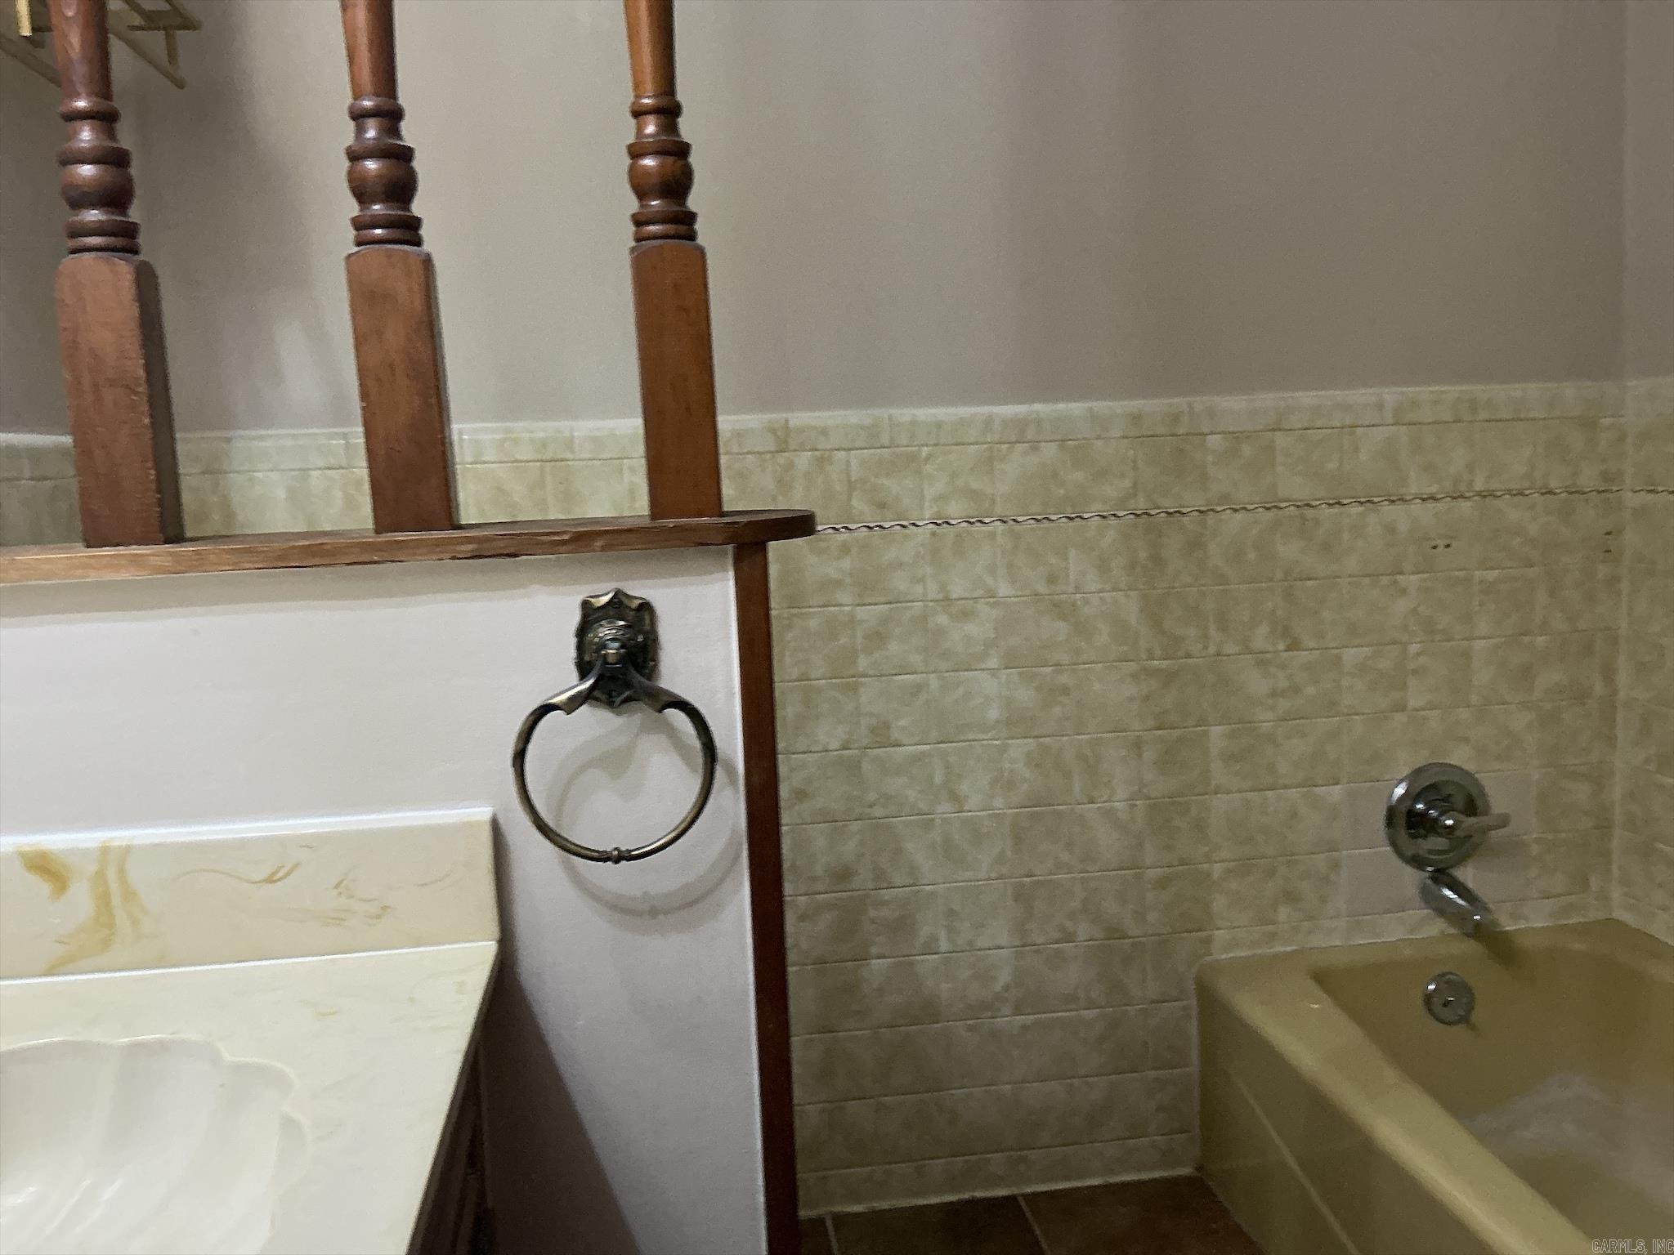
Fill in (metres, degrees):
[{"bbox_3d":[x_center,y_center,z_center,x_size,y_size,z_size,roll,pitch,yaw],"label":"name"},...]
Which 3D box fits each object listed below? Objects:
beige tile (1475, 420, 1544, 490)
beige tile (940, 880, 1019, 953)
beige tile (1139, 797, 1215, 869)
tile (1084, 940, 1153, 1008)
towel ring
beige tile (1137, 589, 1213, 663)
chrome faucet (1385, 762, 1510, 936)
[{"bbox_3d":[1.042,-0.269,2.118,0.107,0.107,0.009,-3,5,-7],"label":"beige tile"},{"bbox_3d":[0.213,0.444,2.080,0.107,0.107,0.009,-3,5,-7],"label":"beige tile"},{"bbox_3d":[0.531,0.319,2.117,0.108,0.108,0.009,-3,6,-7],"label":"beige tile"},{"bbox_3d":[0.436,0.545,2.133,0.108,0.108,0.008,-3,6,-7],"label":"tile"},{"bbox_3d":[-0.169,0.076,1.030,0.152,0.206,0.058,-3,6,-7],"label":"towel ring"},{"bbox_3d":[0.519,-0.006,2.092,0.108,0.108,0.008,-3,6,-7],"label":"beige tile"},{"bbox_3d":[0.967,0.339,2.103,0.182,0.238,0.135,-3,6,-7],"label":"chrome faucet"}]

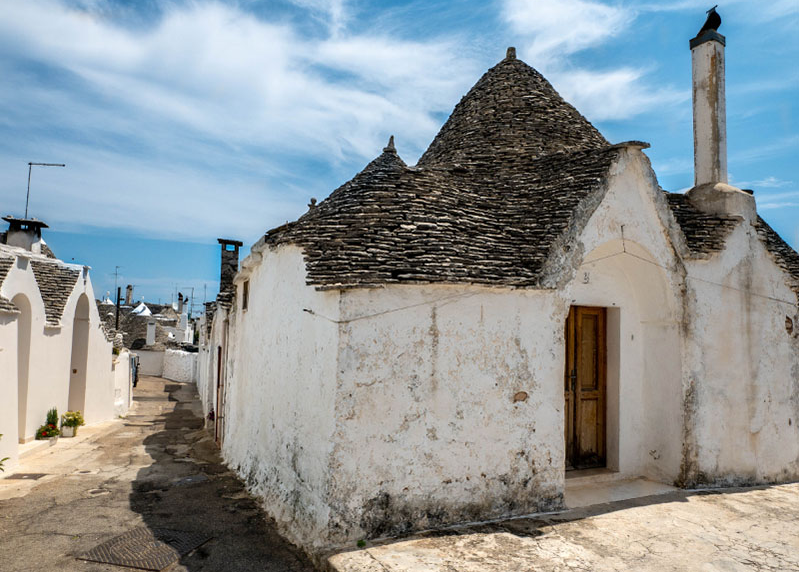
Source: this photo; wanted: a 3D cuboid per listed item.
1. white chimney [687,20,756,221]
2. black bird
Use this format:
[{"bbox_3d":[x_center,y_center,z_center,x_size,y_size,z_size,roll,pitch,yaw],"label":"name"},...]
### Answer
[{"bbox_3d":[4.003,-2.025,6.931,0.679,2.435,0.504,3,-4,-28],"label":"white chimney"},{"bbox_3d":[3.923,-3.372,7.013,0.291,0.359,0.184,1,-3,0],"label":"black bird"}]

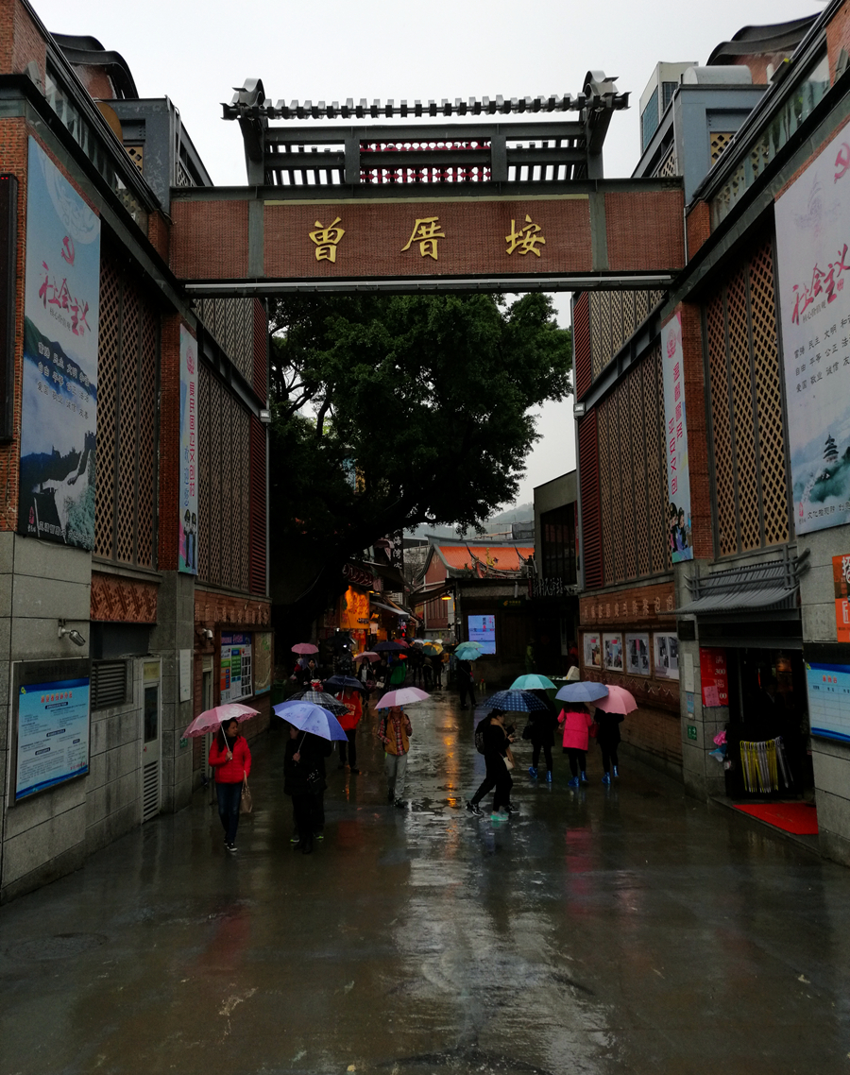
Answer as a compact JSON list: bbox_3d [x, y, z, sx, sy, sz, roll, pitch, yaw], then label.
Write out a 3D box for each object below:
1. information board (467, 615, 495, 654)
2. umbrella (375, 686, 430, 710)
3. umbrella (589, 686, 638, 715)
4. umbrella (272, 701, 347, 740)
[{"bbox_3d":[2.694,4.648,42.032,1.270,1.800,0.120,-1,-6,0],"label":"information board"},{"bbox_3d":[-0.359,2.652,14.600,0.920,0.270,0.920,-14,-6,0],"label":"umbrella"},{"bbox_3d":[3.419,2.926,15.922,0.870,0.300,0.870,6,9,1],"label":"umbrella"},{"bbox_3d":[-1.440,2.318,11.185,1.020,0.280,1.020,17,4,2],"label":"umbrella"}]

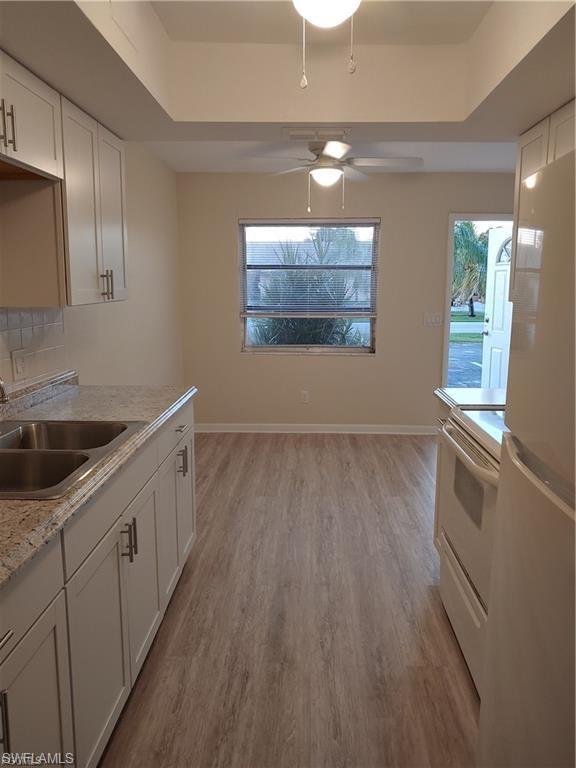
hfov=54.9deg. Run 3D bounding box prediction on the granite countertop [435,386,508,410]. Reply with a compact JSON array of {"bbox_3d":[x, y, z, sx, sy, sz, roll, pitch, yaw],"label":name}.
[{"bbox_3d":[1.047,0.084,2.608,0.610,0.040,0.430,1,10,2],"label":"granite countertop"}]

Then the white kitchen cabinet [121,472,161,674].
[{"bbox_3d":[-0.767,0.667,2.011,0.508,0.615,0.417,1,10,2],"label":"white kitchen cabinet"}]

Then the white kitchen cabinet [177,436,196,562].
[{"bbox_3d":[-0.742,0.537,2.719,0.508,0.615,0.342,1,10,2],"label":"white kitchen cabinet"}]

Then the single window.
[{"bbox_3d":[0.197,-0.895,5.170,1.285,1.230,0.100,1,10,2],"label":"single window"}]

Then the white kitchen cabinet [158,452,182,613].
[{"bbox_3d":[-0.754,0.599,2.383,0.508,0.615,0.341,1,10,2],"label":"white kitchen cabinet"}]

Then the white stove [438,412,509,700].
[{"bbox_3d":[0.982,0.620,2.043,0.660,0.950,0.760,1,10,2],"label":"white stove"}]

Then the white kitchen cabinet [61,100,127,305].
[{"bbox_3d":[-0.951,-0.724,2.355,0.315,0.748,0.675,1,10,2],"label":"white kitchen cabinet"}]

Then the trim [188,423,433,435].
[{"bbox_3d":[0.237,0.433,5.377,2.445,0.100,0.020,1,10,2],"label":"trim"}]

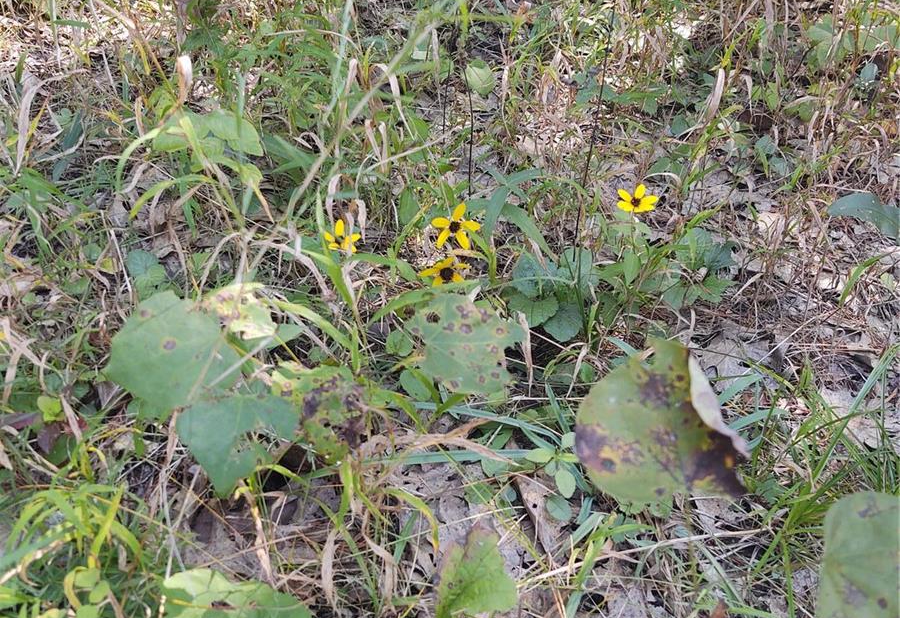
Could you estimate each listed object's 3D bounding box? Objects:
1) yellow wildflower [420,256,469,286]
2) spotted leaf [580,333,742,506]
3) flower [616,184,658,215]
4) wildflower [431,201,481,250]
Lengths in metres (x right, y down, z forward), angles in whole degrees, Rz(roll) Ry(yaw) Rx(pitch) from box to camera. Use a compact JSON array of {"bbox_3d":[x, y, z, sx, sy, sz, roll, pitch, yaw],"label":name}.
[{"bbox_3d":[-0.005,-0.037,0.940,0.048,0.040,0.016,-1,16,-1],"label":"yellow wildflower"},{"bbox_3d":[0.124,0.066,0.550,0.092,0.030,0.088,7,71,7],"label":"spotted leaf"},{"bbox_3d":[0.208,-0.122,1.040,0.043,0.014,0.041,0,52,0],"label":"flower"},{"bbox_3d":[0.006,-0.086,0.970,0.050,0.016,0.048,0,78,0],"label":"wildflower"}]

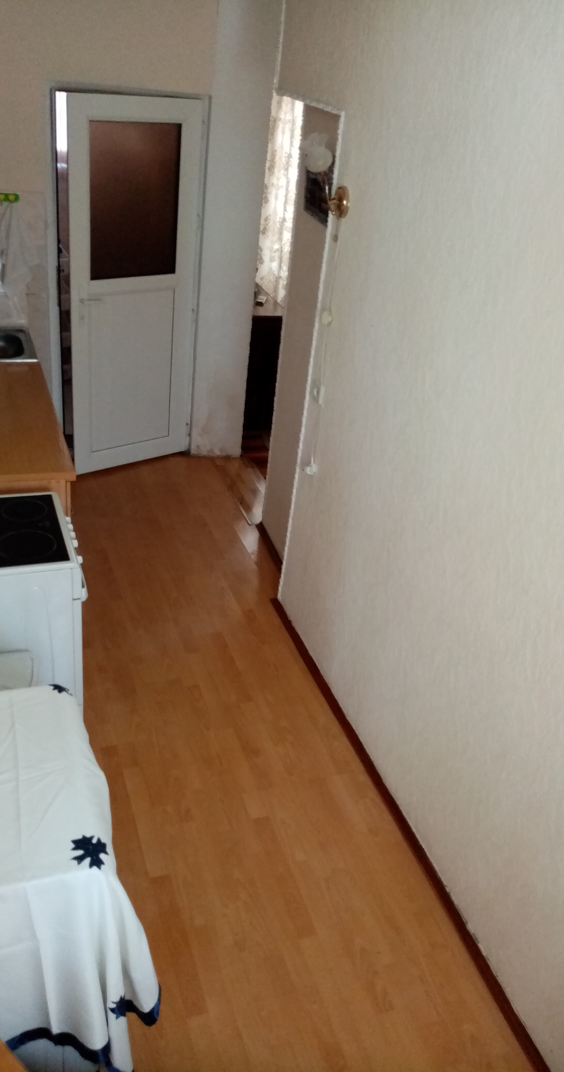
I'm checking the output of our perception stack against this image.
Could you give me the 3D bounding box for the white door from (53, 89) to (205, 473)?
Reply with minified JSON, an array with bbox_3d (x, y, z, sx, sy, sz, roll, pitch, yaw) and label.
[{"bbox_3d":[-0.825,-1.338,4.565,0.785,2.030,0.055,-16,37,-33],"label":"white door"}]

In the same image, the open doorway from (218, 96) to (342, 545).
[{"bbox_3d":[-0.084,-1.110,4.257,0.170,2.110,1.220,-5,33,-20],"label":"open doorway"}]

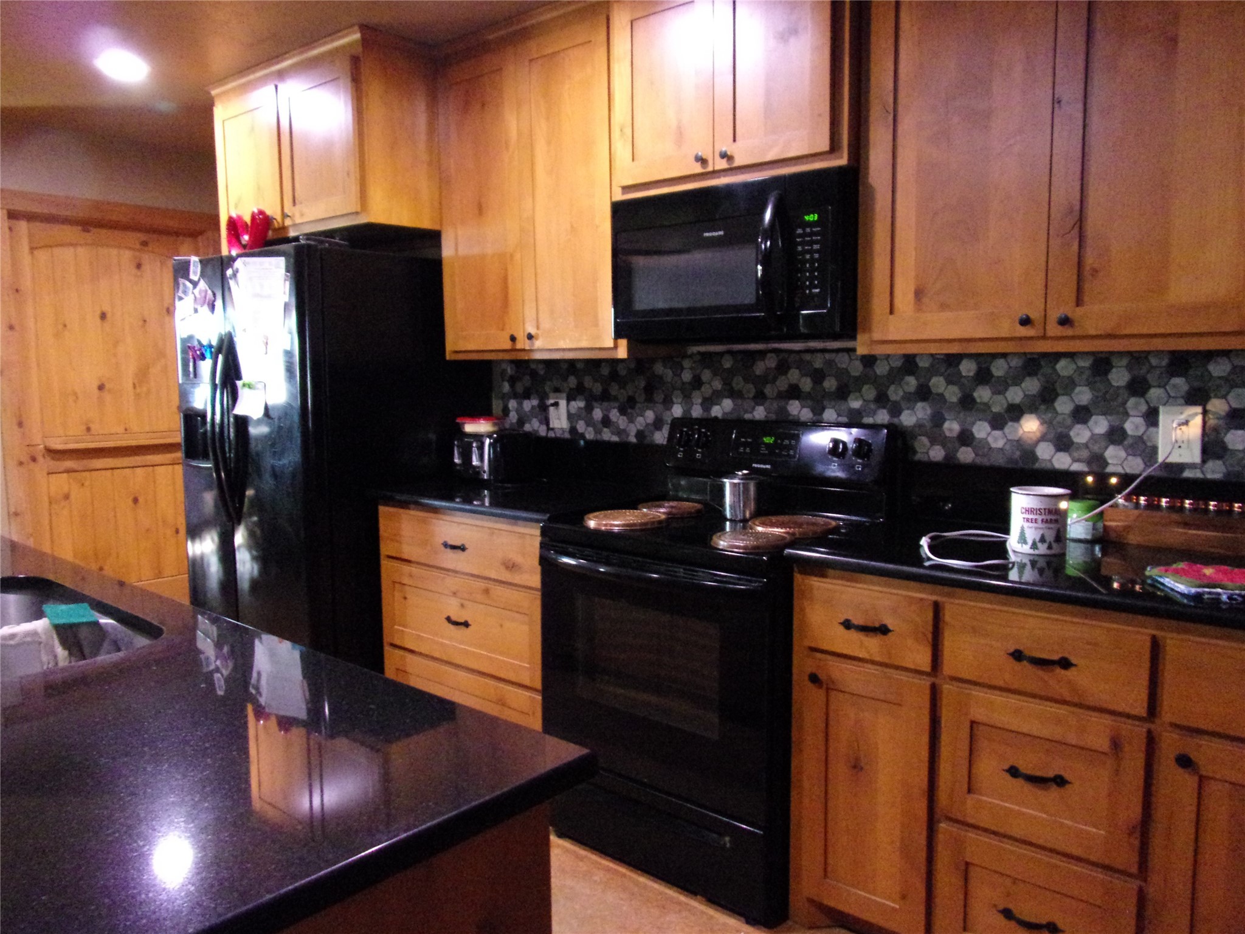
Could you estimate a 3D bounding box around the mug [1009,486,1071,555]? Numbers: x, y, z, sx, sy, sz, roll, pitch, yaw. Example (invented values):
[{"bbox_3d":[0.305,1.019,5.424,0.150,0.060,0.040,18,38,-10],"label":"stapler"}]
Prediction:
[{"bbox_3d":[0.971,0.124,2.013,0.128,0.140,0.128,3,7,26],"label":"mug"}]

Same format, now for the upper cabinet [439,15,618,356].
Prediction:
[{"bbox_3d":[-0.237,-0.925,3.039,0.877,1.086,0.334,5,8,39],"label":"upper cabinet"}]

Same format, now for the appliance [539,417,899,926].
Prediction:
[{"bbox_3d":[0.259,0.482,2.519,0.745,1.186,0.726,5,8,39],"label":"appliance"}]

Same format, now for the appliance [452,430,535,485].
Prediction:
[{"bbox_3d":[-0.495,-0.045,3.304,0.211,0.191,0.254,5,8,39],"label":"appliance"}]

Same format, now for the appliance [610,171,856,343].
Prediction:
[{"bbox_3d":[0.378,-0.585,2.542,0.747,0.418,0.395,5,8,39],"label":"appliance"}]

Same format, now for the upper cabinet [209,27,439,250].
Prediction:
[{"bbox_3d":[-1.076,-1.210,3.481,1.019,0.613,0.648,5,8,39],"label":"upper cabinet"}]

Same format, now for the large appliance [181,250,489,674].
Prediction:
[{"bbox_3d":[-1.159,0.077,3.530,0.905,1.770,0.874,5,8,39],"label":"large appliance"}]

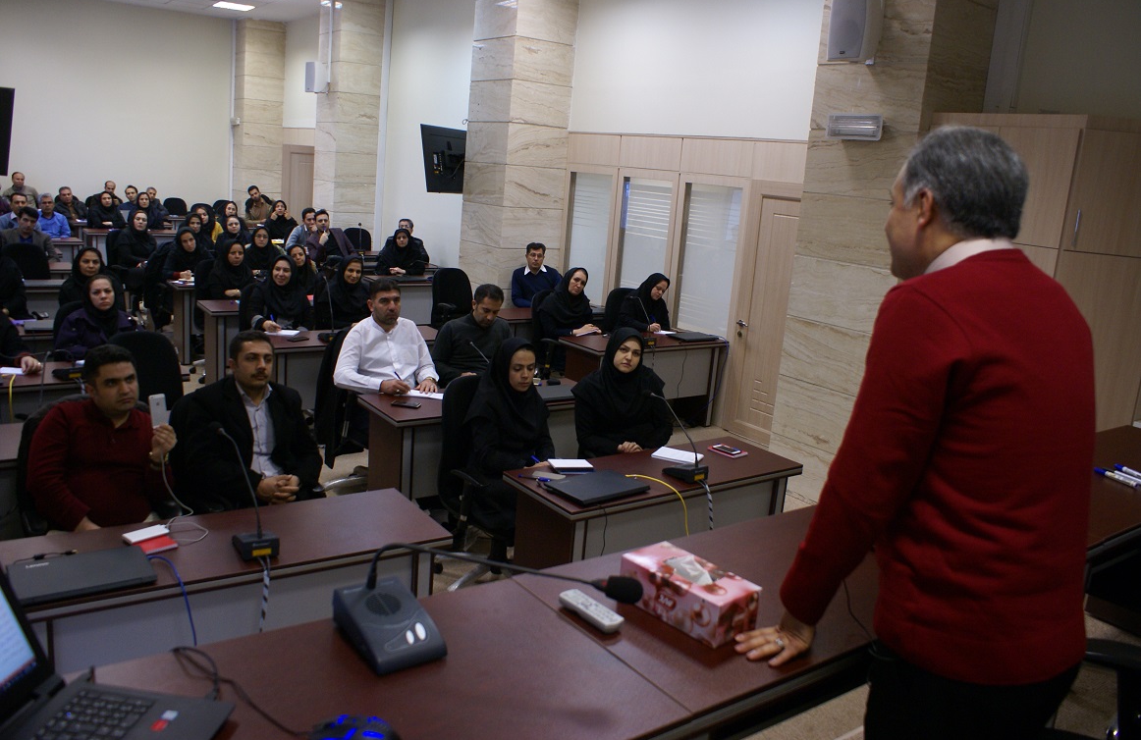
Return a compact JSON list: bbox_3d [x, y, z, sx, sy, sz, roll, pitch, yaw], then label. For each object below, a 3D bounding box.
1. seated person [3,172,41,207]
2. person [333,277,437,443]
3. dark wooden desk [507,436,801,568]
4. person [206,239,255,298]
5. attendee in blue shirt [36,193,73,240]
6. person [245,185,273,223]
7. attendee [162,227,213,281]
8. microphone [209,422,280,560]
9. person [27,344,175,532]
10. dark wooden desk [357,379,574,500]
[{"bbox_3d":[-8.684,-2.414,13.569,0.560,1.310,0.750,-7,18,-42],"label":"seated person"},{"bbox_3d":[-1.102,0.145,5.157,0.620,1.360,0.850,-2,14,-28],"label":"person"},{"bbox_3d":[0.398,0.829,4.071,1.430,0.750,0.550,-5,16,-36],"label":"dark wooden desk"},{"bbox_3d":[-2.869,-0.493,7.369,0.500,1.240,0.760,-3,15,-31],"label":"person"},{"bbox_3d":[-6.471,-1.534,10.732,0.550,1.280,0.750,-6,17,-40],"label":"attendee in blue shirt"},{"bbox_3d":[-5.157,-2.306,14.205,0.560,1.310,0.780,-6,17,-40],"label":"person"},{"bbox_3d":[-3.690,-0.758,8.254,0.500,1.230,0.760,-5,16,-36],"label":"attendee"},{"bbox_3d":[-1.089,0.399,2.840,0.165,0.390,0.250,-5,16,-36],"label":"microphone"},{"bbox_3d":[-1.589,0.540,3.089,0.600,1.290,0.800,-8,18,-44],"label":"person"},{"bbox_3d":[-0.498,0.523,5.095,1.392,0.737,0.523,-5,15,-35],"label":"dark wooden desk"}]

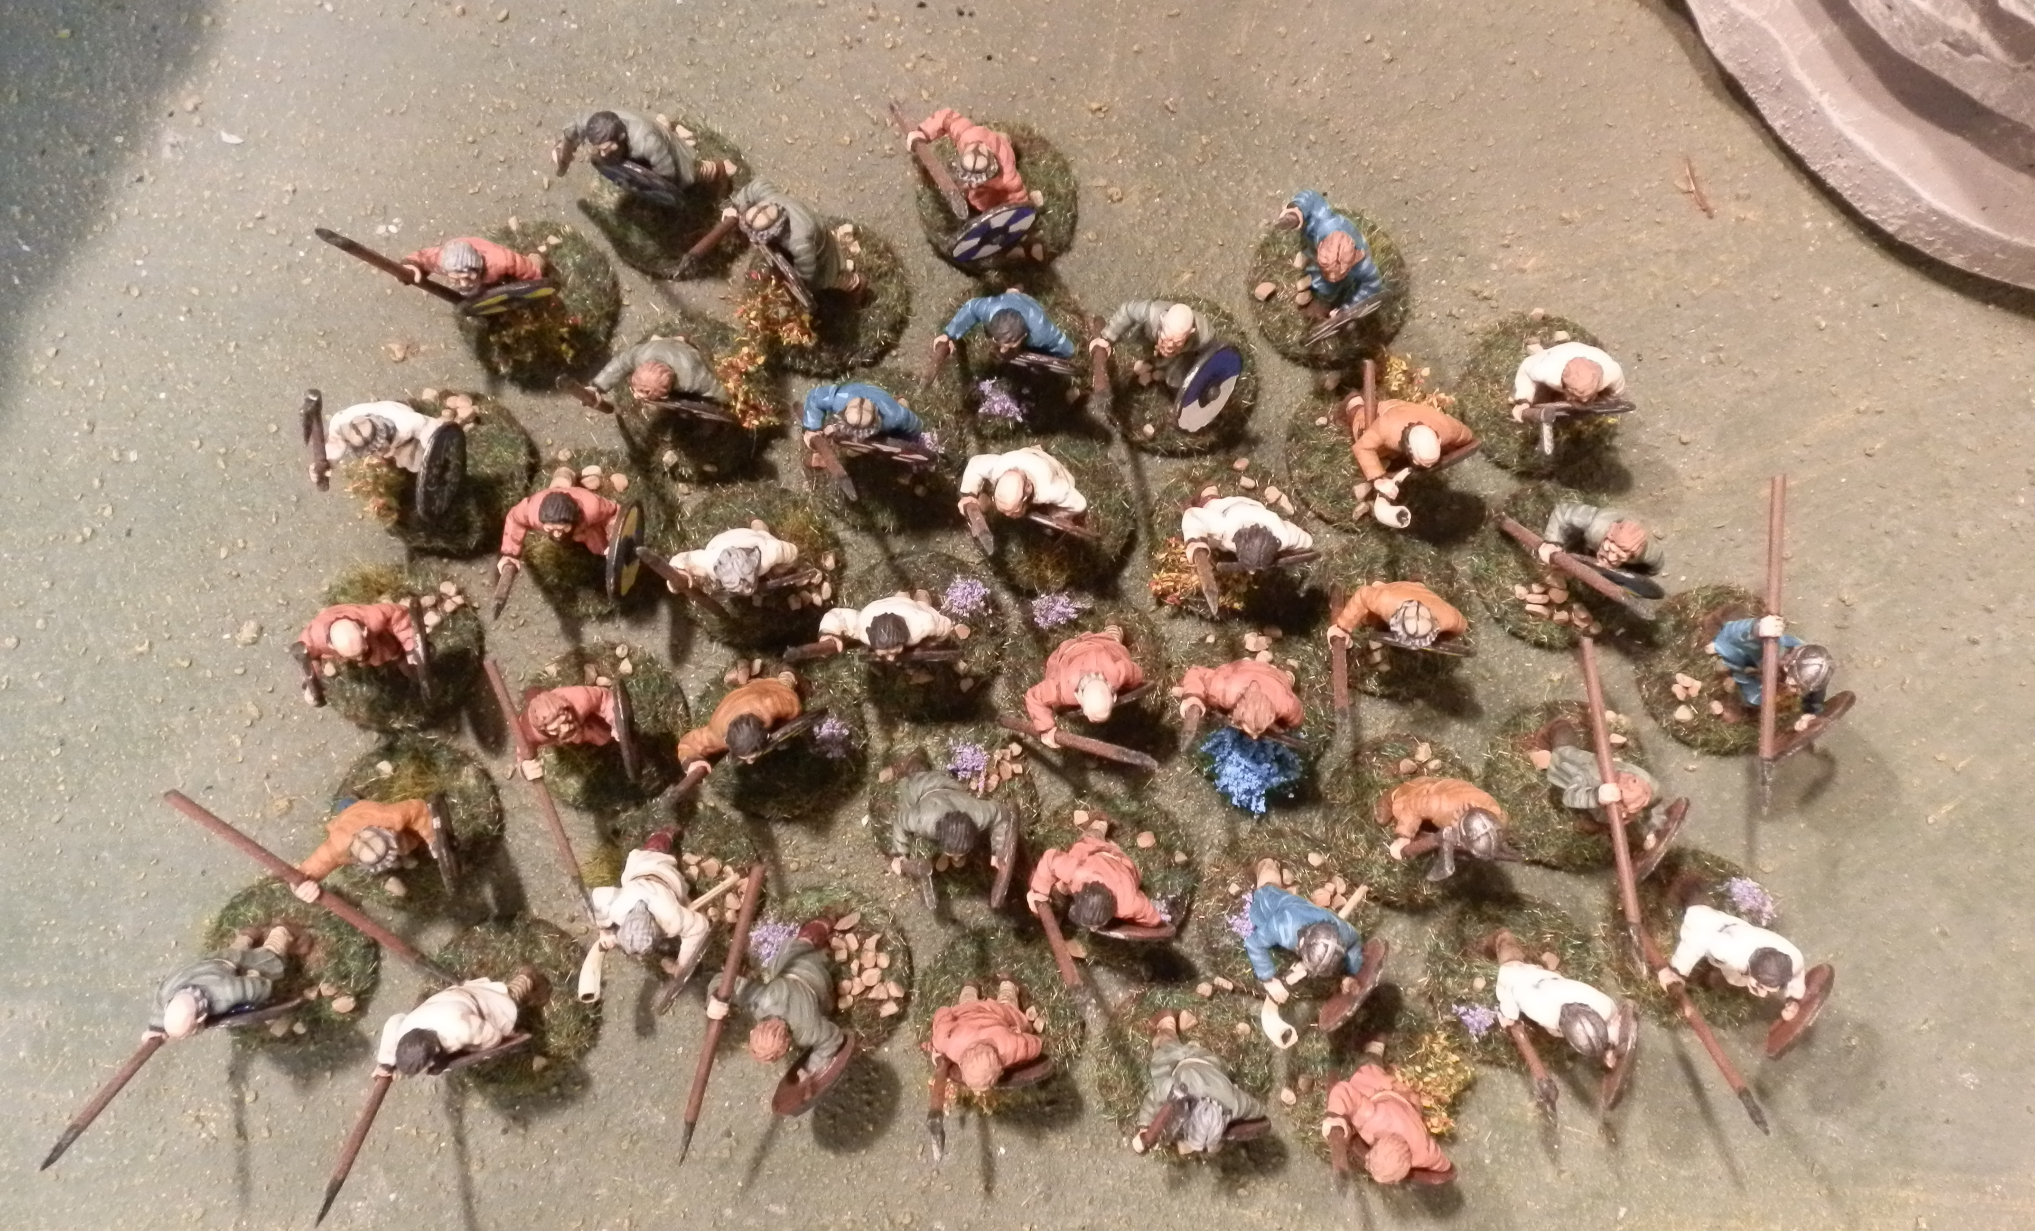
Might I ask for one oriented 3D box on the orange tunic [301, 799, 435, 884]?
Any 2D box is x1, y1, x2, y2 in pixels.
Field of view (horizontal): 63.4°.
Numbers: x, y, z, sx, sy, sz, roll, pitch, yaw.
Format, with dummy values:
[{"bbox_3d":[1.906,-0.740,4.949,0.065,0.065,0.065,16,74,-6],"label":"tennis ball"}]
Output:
[{"bbox_3d":[-0.091,0.031,0.234,0.017,0.015,0.010,-13,84,-1],"label":"orange tunic"}]

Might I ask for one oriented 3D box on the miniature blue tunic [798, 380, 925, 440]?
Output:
[{"bbox_3d":[-0.023,-0.029,0.240,0.016,0.015,0.009,6,84,1],"label":"miniature blue tunic"}]

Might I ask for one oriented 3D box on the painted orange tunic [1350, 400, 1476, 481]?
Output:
[{"bbox_3d":[0.057,-0.025,0.236,0.016,0.015,0.010,-9,89,1],"label":"painted orange tunic"}]

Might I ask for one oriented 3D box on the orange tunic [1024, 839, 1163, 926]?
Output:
[{"bbox_3d":[0.011,0.038,0.231,0.019,0.029,0.015,11,83,1],"label":"orange tunic"}]

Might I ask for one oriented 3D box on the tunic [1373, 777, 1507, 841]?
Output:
[{"bbox_3d":[0.058,0.027,0.230,0.017,0.013,0.010,7,83,1],"label":"tunic"}]

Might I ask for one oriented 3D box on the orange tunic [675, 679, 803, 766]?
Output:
[{"bbox_3d":[-0.039,0.015,0.235,0.017,0.015,0.011,-18,84,-2],"label":"orange tunic"}]

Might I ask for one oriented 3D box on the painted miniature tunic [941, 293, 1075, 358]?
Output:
[{"bbox_3d":[-0.001,-0.042,0.237,0.019,0.015,0.008,6,89,1],"label":"painted miniature tunic"}]

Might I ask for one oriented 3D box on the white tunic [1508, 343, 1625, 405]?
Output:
[{"bbox_3d":[0.079,-0.034,0.238,0.015,0.013,0.010,0,83,0],"label":"white tunic"}]

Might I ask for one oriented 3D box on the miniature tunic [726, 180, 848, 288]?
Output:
[{"bbox_3d":[-0.033,-0.055,0.238,0.015,0.015,0.010,43,90,2],"label":"miniature tunic"}]

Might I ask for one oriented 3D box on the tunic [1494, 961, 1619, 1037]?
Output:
[{"bbox_3d":[0.075,0.054,0.231,0.015,0.014,0.011,-28,85,-3],"label":"tunic"}]

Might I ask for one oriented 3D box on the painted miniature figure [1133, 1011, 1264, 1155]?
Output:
[{"bbox_3d":[0.025,0.066,0.232,0.018,0.028,0.016,-5,84,-1],"label":"painted miniature figure"}]

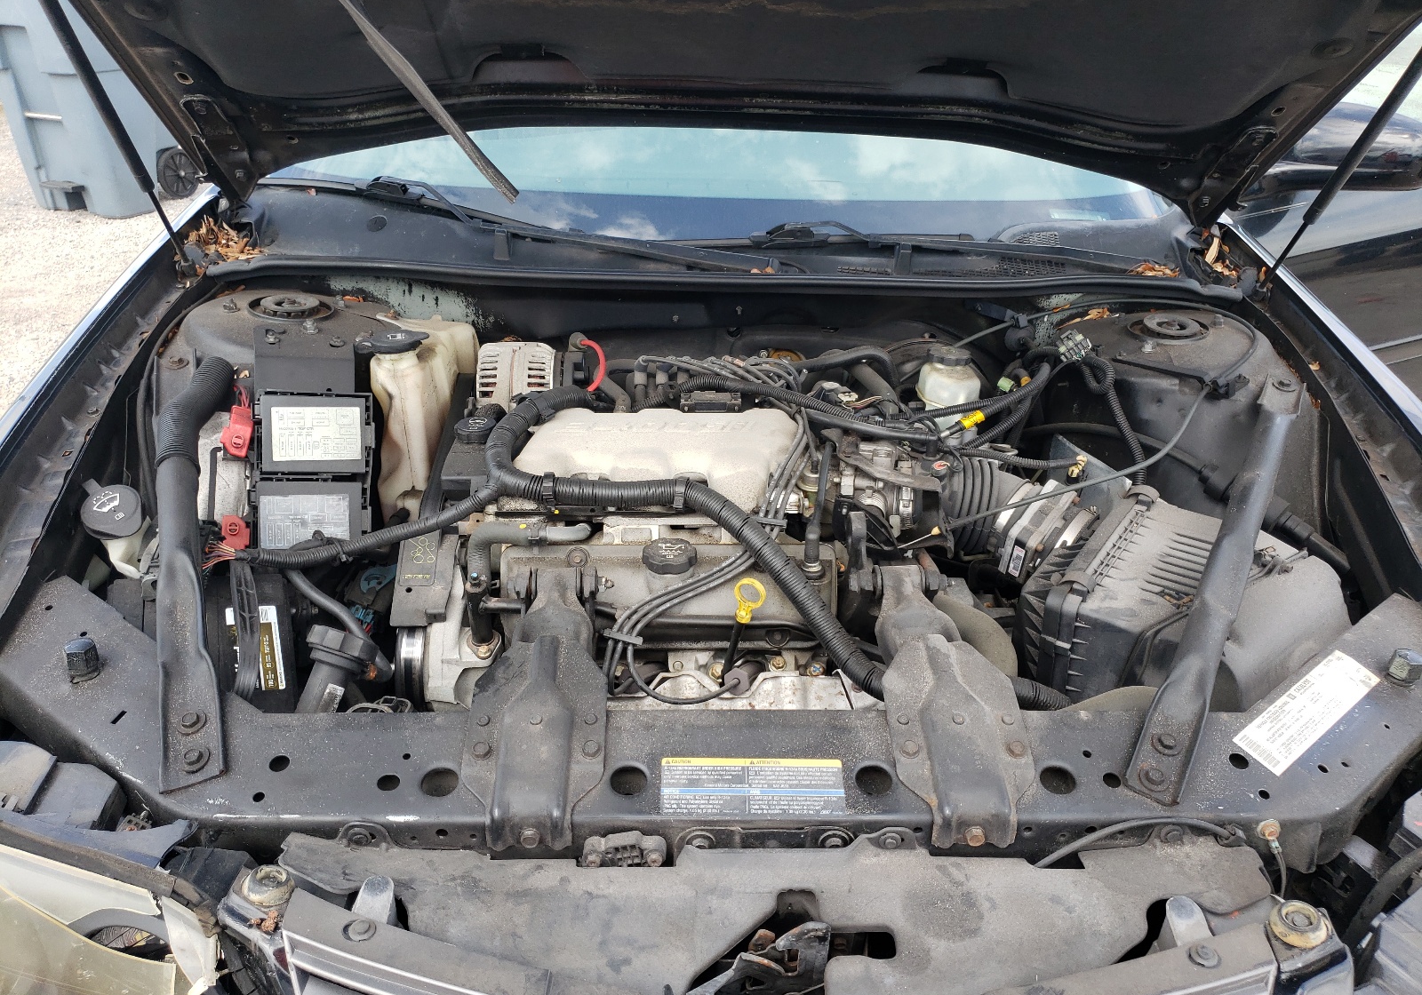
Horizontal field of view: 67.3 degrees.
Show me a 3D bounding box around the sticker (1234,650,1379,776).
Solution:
[{"bbox_3d":[0.576,0.204,1.028,0.188,0.003,0.048,-25,49,-29],"label":"sticker"}]

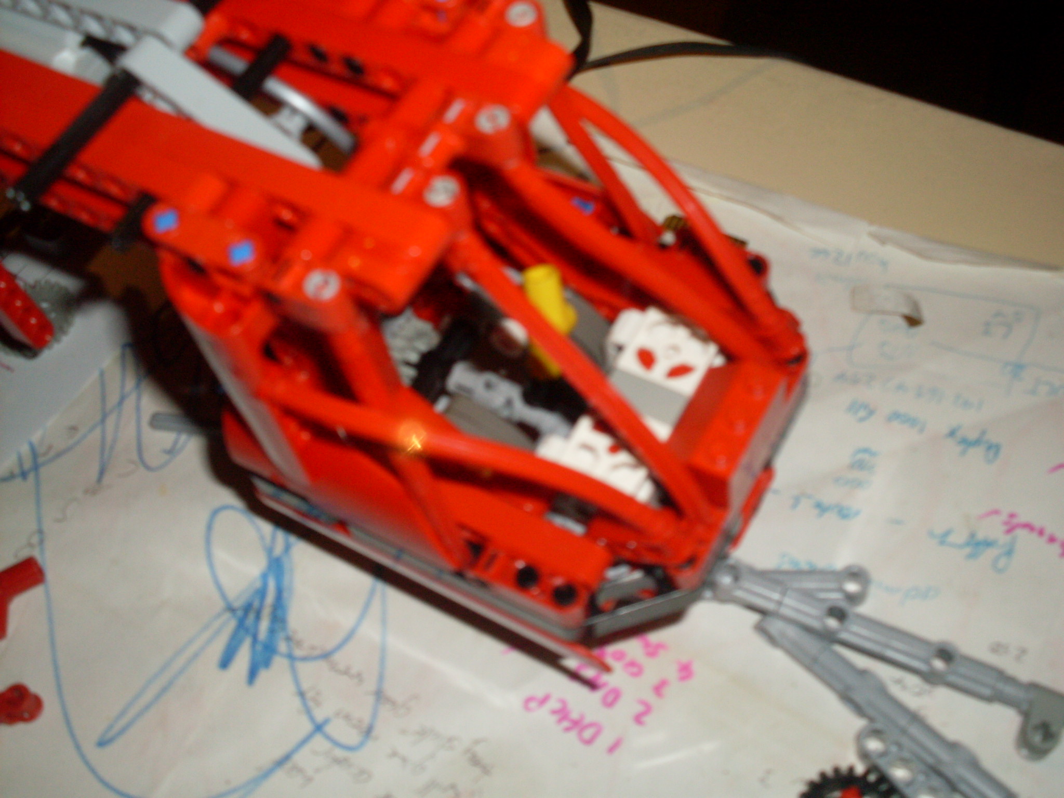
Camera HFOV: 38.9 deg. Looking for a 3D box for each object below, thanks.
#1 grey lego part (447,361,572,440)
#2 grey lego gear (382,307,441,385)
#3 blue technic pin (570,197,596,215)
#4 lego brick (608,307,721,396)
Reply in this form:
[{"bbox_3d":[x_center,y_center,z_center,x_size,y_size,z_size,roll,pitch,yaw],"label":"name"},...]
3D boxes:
[{"bbox_3d":[-0.004,0.000,0.303,0.028,0.007,0.007,24,68,19],"label":"grey lego part"},{"bbox_3d":[-0.025,-0.011,0.312,0.009,0.017,0.017,24,68,19],"label":"grey lego gear"},{"bbox_3d":[0.012,-0.036,0.311,0.006,0.016,0.006,23,67,27],"label":"blue technic pin"},{"bbox_3d":[0.027,-0.008,0.302,0.021,0.009,0.016,24,68,19],"label":"lego brick"}]

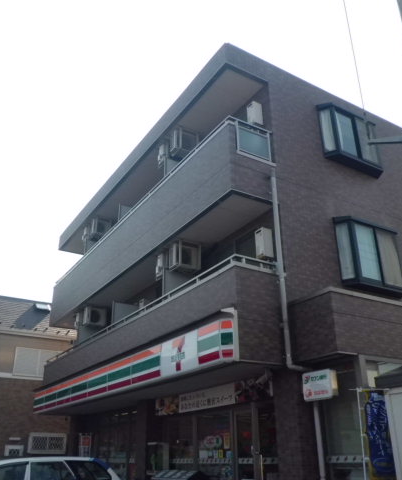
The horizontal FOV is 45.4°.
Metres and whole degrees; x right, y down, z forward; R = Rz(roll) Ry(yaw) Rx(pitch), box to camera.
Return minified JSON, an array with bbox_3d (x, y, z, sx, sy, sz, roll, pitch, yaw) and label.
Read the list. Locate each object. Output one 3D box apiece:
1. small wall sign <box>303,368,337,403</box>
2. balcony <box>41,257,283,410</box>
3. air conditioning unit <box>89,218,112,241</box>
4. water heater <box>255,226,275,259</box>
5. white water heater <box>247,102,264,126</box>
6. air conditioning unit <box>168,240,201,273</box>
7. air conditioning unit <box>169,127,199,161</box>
[{"bbox_3d":[1.868,2.278,7.518,0.130,0.431,0.602,13,-28,-30],"label":"small wall sign"},{"bbox_3d":[-1.926,3.066,12.056,1.109,1.752,10.974,13,-28,-30],"label":"balcony"},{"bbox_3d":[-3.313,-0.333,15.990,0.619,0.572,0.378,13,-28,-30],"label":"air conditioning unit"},{"bbox_3d":[1.173,0.078,8.902,0.224,0.566,0.236,13,-28,-30],"label":"water heater"},{"bbox_3d":[1.133,-2.584,10.052,0.224,0.560,0.236,13,-28,-30],"label":"white water heater"},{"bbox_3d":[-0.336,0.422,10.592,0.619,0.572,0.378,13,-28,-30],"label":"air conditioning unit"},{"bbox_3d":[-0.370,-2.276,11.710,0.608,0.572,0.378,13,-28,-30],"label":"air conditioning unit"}]

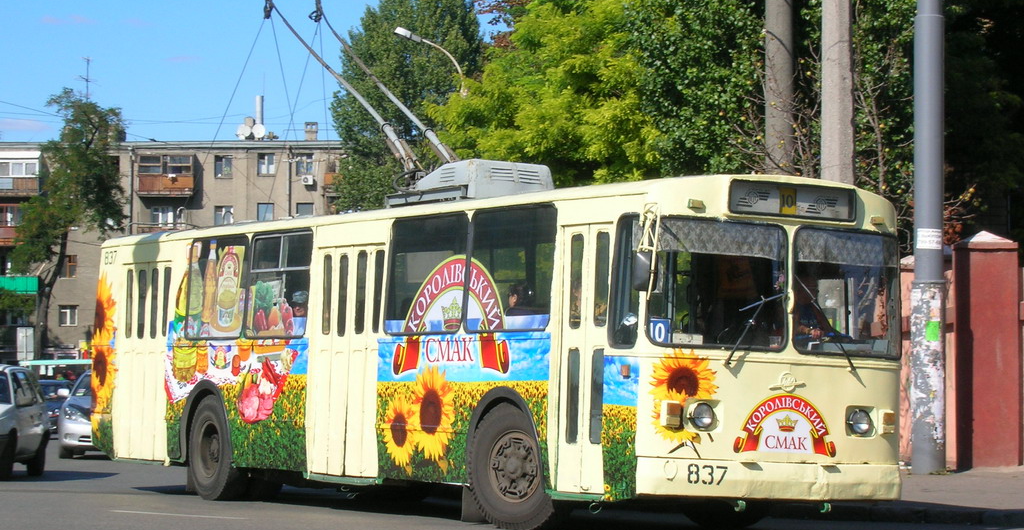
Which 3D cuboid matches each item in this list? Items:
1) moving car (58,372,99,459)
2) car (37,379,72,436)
[{"bbox_3d":[-6.220,2.340,44.800,1.810,1.460,4.750,0,-2,-4],"label":"moving car"},{"bbox_3d":[-11.400,3.490,67.500,1.700,1.400,4.300,1,-3,-30],"label":"car"}]

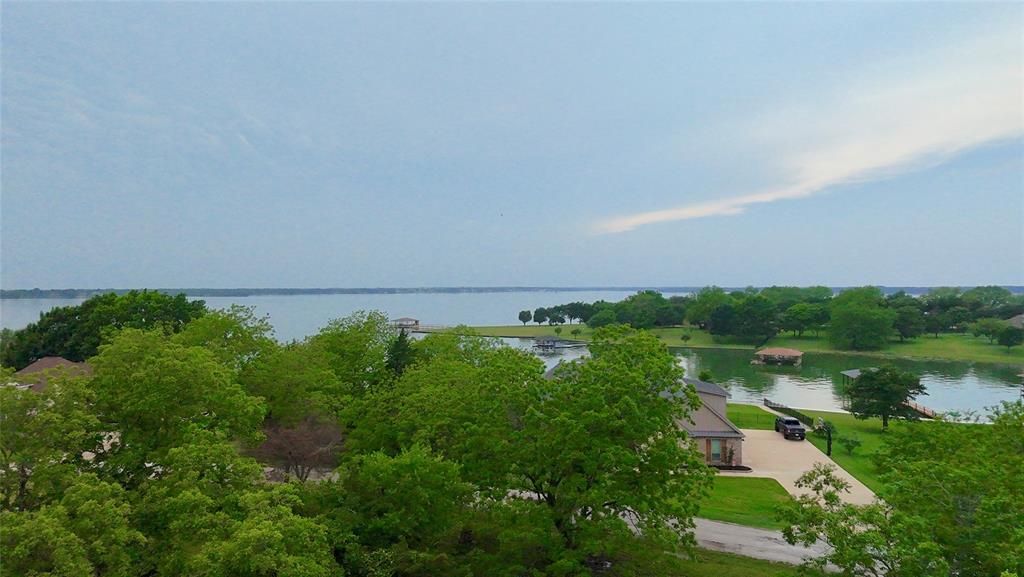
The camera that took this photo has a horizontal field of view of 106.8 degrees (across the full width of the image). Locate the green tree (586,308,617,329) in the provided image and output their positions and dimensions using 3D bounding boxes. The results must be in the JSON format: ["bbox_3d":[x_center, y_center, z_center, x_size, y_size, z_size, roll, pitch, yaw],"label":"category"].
[{"bbox_3d":[41.830,14.080,178.000,13.660,9.440,13.660,0,0,0],"label":"green tree"}]

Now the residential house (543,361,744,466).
[{"bbox_3d":[12.000,11.600,40.000,18.500,7.900,14.500,0,0,5],"label":"residential house"}]

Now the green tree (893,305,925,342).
[{"bbox_3d":[118.000,10.400,113.000,8.000,11.200,7.500,0,0,0],"label":"green tree"}]

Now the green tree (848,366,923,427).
[{"bbox_3d":[48.840,14.400,50.000,7.310,8.280,7.310,0,0,0],"label":"green tree"}]

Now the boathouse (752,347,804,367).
[{"bbox_3d":[63.500,15.900,90.500,10.000,3.900,7.500,0,0,11],"label":"boathouse"}]

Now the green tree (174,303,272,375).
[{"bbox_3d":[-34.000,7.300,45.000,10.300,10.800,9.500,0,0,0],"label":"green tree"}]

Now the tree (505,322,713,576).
[{"bbox_3d":[5.630,9.710,23.200,11.680,14.780,11.680,0,0,0],"label":"tree"}]

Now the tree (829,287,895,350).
[{"bbox_3d":[96.600,8.300,105.000,13.000,16.400,12.500,0,0,0],"label":"tree"}]

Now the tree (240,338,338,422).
[{"bbox_3d":[-23.400,10.200,40.000,9.600,9.400,9.000,0,0,0],"label":"tree"}]

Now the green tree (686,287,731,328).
[{"bbox_3d":[76.500,7.400,148.000,15.000,16.200,14.000,0,0,0],"label":"green tree"}]

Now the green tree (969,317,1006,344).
[{"bbox_3d":[153.640,13.750,123.000,7.670,9.380,7.670,0,0,0],"label":"green tree"}]

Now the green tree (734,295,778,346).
[{"bbox_3d":[83.020,10.580,130.000,13.230,17.050,13.230,0,0,0],"label":"green tree"}]

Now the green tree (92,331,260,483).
[{"bbox_3d":[-27.590,10.250,32.300,11.000,13.700,11.000,0,0,0],"label":"green tree"}]

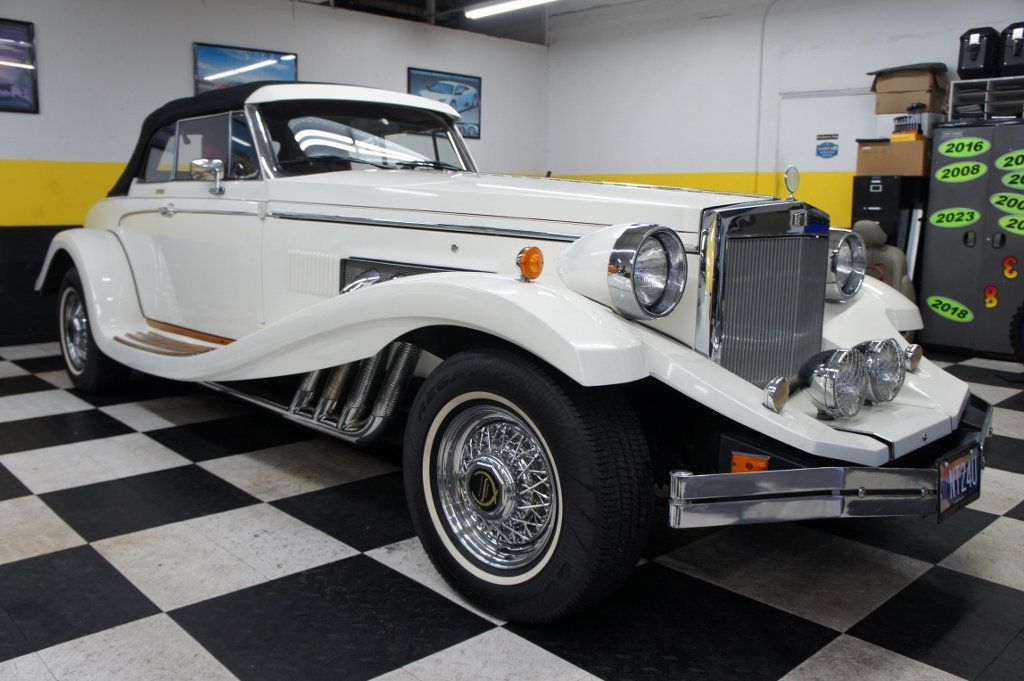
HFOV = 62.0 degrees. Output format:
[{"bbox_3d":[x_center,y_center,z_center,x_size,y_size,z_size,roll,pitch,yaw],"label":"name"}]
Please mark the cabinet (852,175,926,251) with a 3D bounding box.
[{"bbox_3d":[3.091,-0.662,6.993,0.660,1.320,0.380,-8,12,-43],"label":"cabinet"}]

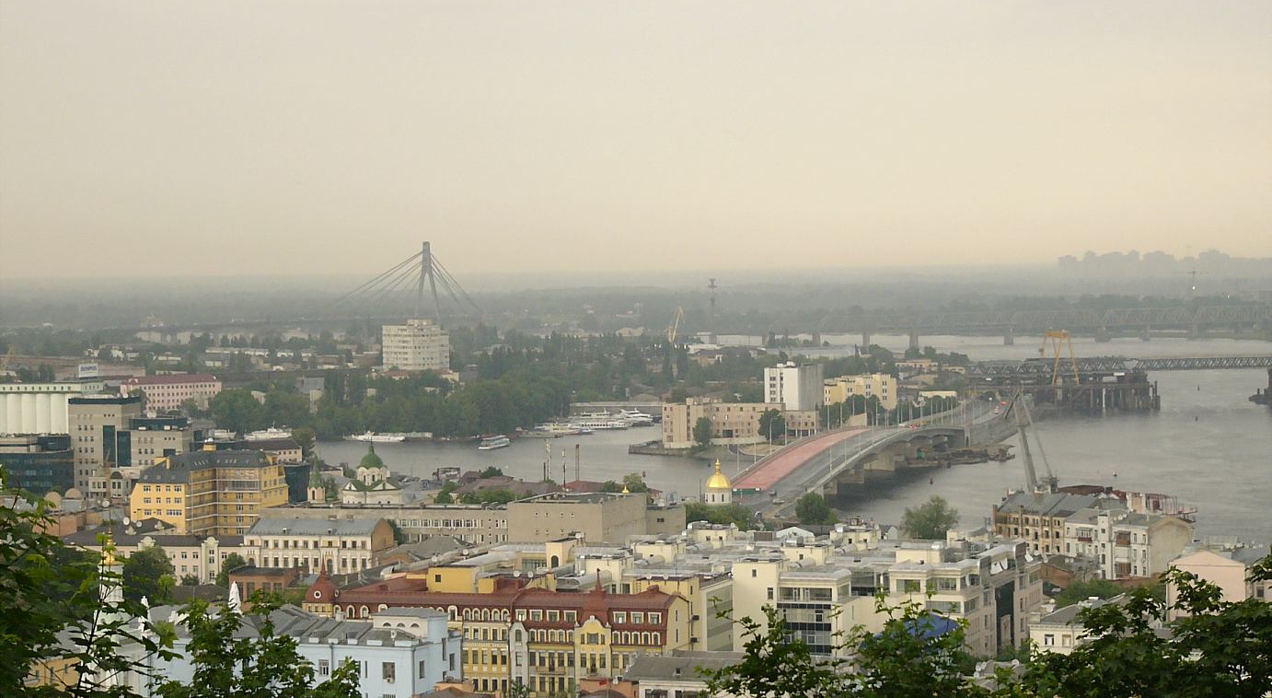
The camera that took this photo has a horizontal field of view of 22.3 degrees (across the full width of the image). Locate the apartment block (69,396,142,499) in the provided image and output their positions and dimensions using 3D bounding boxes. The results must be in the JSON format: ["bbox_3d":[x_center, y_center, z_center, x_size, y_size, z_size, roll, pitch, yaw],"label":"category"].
[{"bbox_3d":[-173.790,31.870,1059.130,19.500,33.500,12.500,0,2,23],"label":"apartment block"}]

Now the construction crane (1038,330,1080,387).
[{"bbox_3d":[220.330,4.740,1688.400,12.000,27.500,30.000,-1,2,-10],"label":"construction crane"}]

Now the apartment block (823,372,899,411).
[{"bbox_3d":[105.610,22.340,1512.890,31.000,21.500,17.000,-1,2,15],"label":"apartment block"}]

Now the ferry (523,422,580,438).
[{"bbox_3d":[-44.070,42.070,1707.000,30.500,7.300,6.500,-1,2,9],"label":"ferry"}]

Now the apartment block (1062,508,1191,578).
[{"bbox_3d":[122.800,49.260,806.400,15.000,16.800,29.000,-2,2,-36],"label":"apartment block"}]

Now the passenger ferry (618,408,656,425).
[{"bbox_3d":[0.000,38.090,1795.000,22.500,9.000,5.800,-1,2,3],"label":"passenger ferry"}]

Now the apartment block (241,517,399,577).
[{"bbox_3d":[-79.210,49.340,812.640,33.300,14.120,16.500,0,2,15],"label":"apartment block"}]

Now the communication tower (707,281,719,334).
[{"bbox_3d":[76.230,-37.290,3200.000,12.000,64.000,11.000,-1,2,0],"label":"communication tower"}]

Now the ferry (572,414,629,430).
[{"bbox_3d":[-18.660,39.610,1760.000,31.000,8.600,6.800,-1,2,5],"label":"ferry"}]

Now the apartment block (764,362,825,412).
[{"bbox_3d":[69.720,22.180,1430.010,16.000,29.000,26.500,0,2,27],"label":"apartment block"}]

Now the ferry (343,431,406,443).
[{"bbox_3d":[-120.450,40.060,1494.920,33.000,5.800,6.300,0,2,36],"label":"ferry"}]

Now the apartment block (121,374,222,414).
[{"bbox_3d":[-240.720,23.770,1675.430,50.000,20.500,13.000,-2,2,-23],"label":"apartment block"}]

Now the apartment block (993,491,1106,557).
[{"bbox_3d":[104.490,44.170,818.440,22.700,16.200,16.000,1,2,45],"label":"apartment block"}]

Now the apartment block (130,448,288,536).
[{"bbox_3d":[-118.000,42.420,897.500,31.000,28.700,34.000,0,2,19],"label":"apartment block"}]

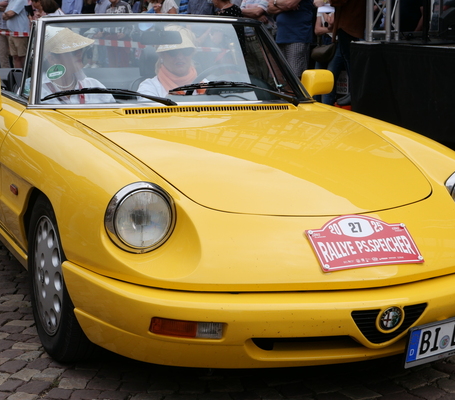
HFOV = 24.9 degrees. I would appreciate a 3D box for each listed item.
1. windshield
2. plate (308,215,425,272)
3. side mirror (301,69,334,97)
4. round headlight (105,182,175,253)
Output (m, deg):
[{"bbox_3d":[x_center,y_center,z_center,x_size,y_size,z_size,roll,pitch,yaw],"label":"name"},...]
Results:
[{"bbox_3d":[-0.244,-0.608,4.491,1.280,0.470,0.120,-3,-30,-24],"label":"windshield"},{"bbox_3d":[0.427,0.136,3.230,0.360,0.015,0.200,-3,52,-24],"label":"plate"},{"bbox_3d":[0.427,-0.551,4.925,0.172,0.147,0.092,-3,11,-24],"label":"side mirror"},{"bbox_3d":[-0.273,0.047,3.127,0.205,0.205,0.120,-3,11,-24],"label":"round headlight"}]

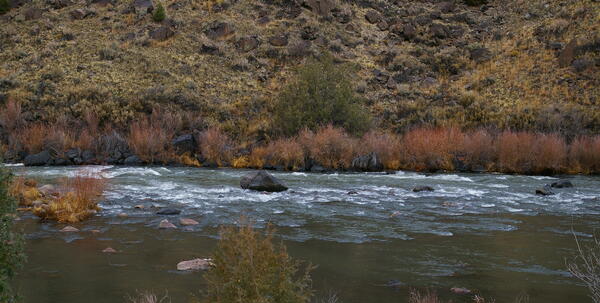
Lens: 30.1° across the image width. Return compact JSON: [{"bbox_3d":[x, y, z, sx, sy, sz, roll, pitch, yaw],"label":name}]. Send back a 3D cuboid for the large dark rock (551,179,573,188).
[{"bbox_3d":[12.566,1.519,53.612,1.057,0.492,0.846,0,5,0],"label":"large dark rock"}]

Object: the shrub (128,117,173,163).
[{"bbox_3d":[-8.469,-0.677,63.200,2.493,2.614,1.994,0,5,0],"label":"shrub"}]

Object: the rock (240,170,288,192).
[{"bbox_3d":[-1.633,1.380,51.315,2.173,0.817,1.629,0,6,0],"label":"rock"}]

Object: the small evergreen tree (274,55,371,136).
[{"bbox_3d":[1.371,-3.405,68.000,5.851,4.996,5.383,0,5,0],"label":"small evergreen tree"}]

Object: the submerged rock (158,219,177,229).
[{"bbox_3d":[-4.834,2.612,40.706,0.657,0.373,0.525,0,5,0],"label":"submerged rock"}]

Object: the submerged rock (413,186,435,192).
[{"bbox_3d":[5.595,1.720,50.347,0.986,0.283,0.690,0,6,0],"label":"submerged rock"}]

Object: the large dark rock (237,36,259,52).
[{"bbox_3d":[-3.459,-7.083,73.856,1.482,0.994,1.186,0,6,0],"label":"large dark rock"}]

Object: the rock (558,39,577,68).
[{"bbox_3d":[17.209,-6.305,71.777,1.153,1.816,0.923,0,6,0],"label":"rock"}]

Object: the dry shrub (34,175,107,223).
[{"bbox_3d":[-8.789,1.742,42.729,2.758,1.733,2.206,0,5,0],"label":"dry shrub"}]

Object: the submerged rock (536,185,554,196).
[{"bbox_3d":[11.082,1.751,50.569,0.907,0.566,0.725,0,5,0],"label":"submerged rock"}]

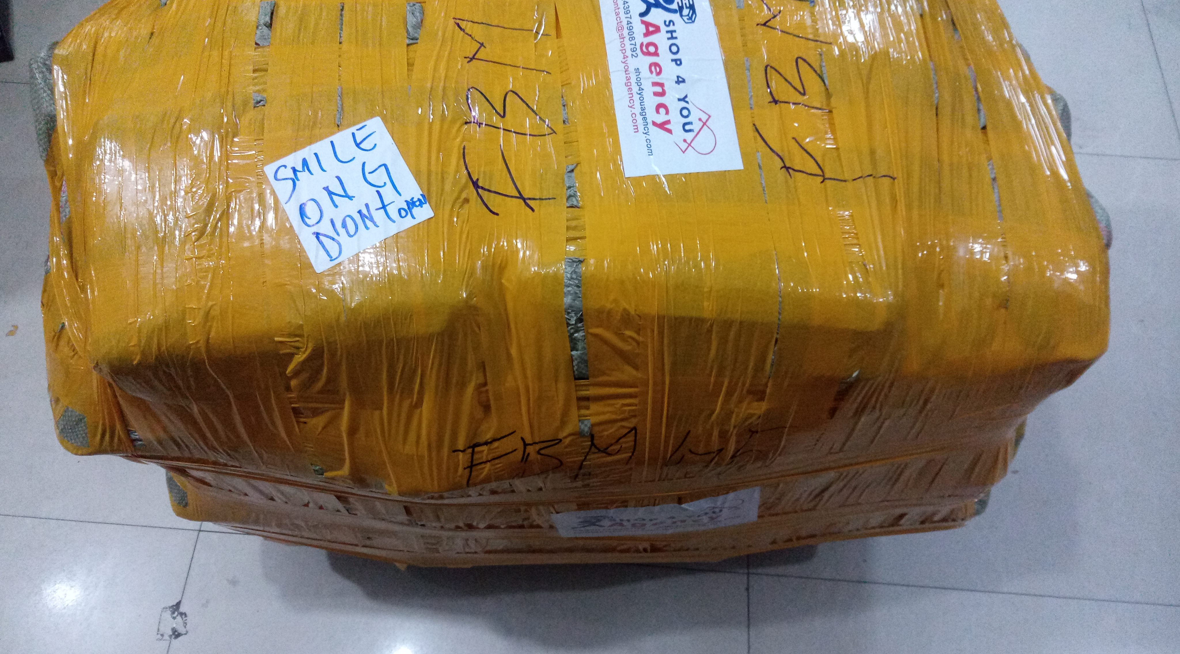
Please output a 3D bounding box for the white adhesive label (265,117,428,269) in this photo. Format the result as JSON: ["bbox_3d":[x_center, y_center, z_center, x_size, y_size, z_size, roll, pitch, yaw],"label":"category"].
[{"bbox_3d":[-0.198,-0.111,0.784,0.104,0.004,0.105,-27,73,-12],"label":"white adhesive label"}]

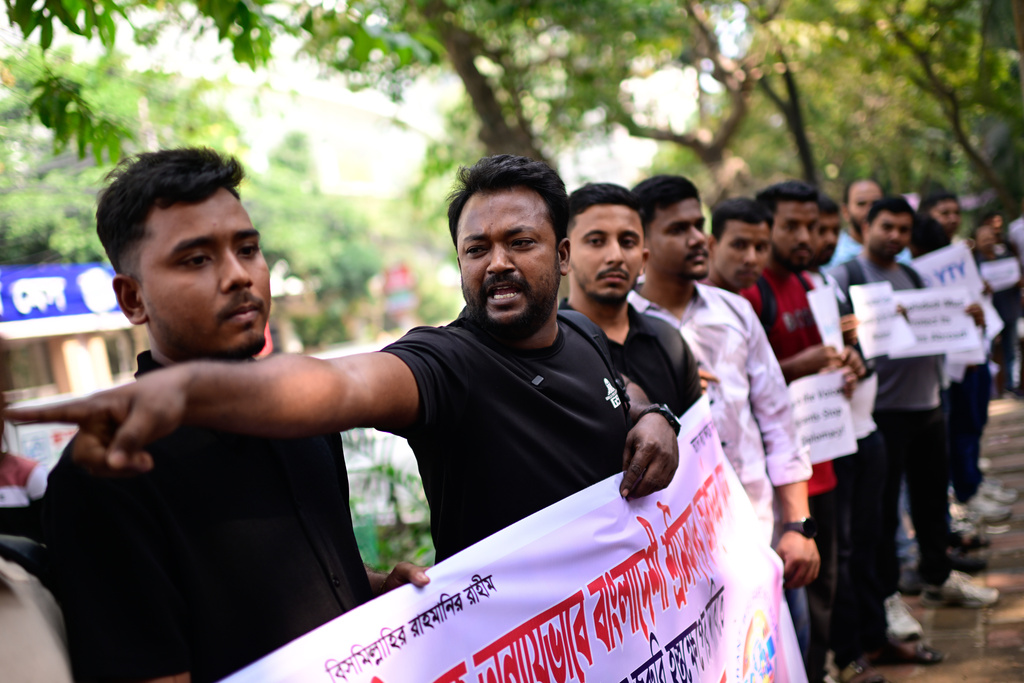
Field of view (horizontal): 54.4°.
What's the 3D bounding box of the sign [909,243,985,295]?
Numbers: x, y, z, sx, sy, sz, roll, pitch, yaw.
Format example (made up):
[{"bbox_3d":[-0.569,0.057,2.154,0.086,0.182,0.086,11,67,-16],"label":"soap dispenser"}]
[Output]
[{"bbox_3d":[1.819,-0.223,4.242,0.390,0.285,0.010,-21,-3,-6],"label":"sign"}]

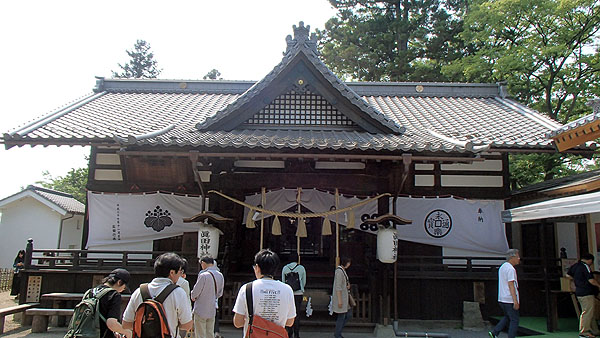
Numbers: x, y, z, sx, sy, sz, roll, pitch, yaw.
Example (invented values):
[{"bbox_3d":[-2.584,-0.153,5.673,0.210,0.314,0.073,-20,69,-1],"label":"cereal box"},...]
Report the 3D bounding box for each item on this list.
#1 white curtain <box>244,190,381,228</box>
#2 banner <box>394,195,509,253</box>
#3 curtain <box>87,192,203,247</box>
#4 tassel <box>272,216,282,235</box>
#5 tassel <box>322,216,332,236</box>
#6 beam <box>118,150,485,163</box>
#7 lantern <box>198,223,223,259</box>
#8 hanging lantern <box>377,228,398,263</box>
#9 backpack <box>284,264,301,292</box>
[{"bbox_3d":[0.268,1.028,11.099,3.442,1.046,0.100,1,-10,0],"label":"white curtain"},{"bbox_3d":[3.813,1.405,11.141,2.919,1.398,0.100,1,-10,0],"label":"banner"},{"bbox_3d":[-3.892,1.290,11.141,3.008,1.367,0.100,1,-10,0],"label":"curtain"},{"bbox_3d":[-0.469,1.198,9.286,0.200,0.400,0.190,1,-10,0],"label":"tassel"},{"bbox_3d":[0.573,1.203,9.288,0.200,0.400,0.190,1,-10,0],"label":"tassel"},{"bbox_3d":[0.028,-0.231,8.586,7.050,0.110,0.120,1,-10,0],"label":"beam"},{"bbox_3d":[-1.835,1.471,9.028,0.440,0.710,0.430,-1,-11,10],"label":"lantern"},{"bbox_3d":[1.784,1.547,9.024,0.430,0.710,0.430,1,-10,0],"label":"hanging lantern"},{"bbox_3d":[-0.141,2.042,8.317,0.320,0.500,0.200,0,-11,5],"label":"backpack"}]

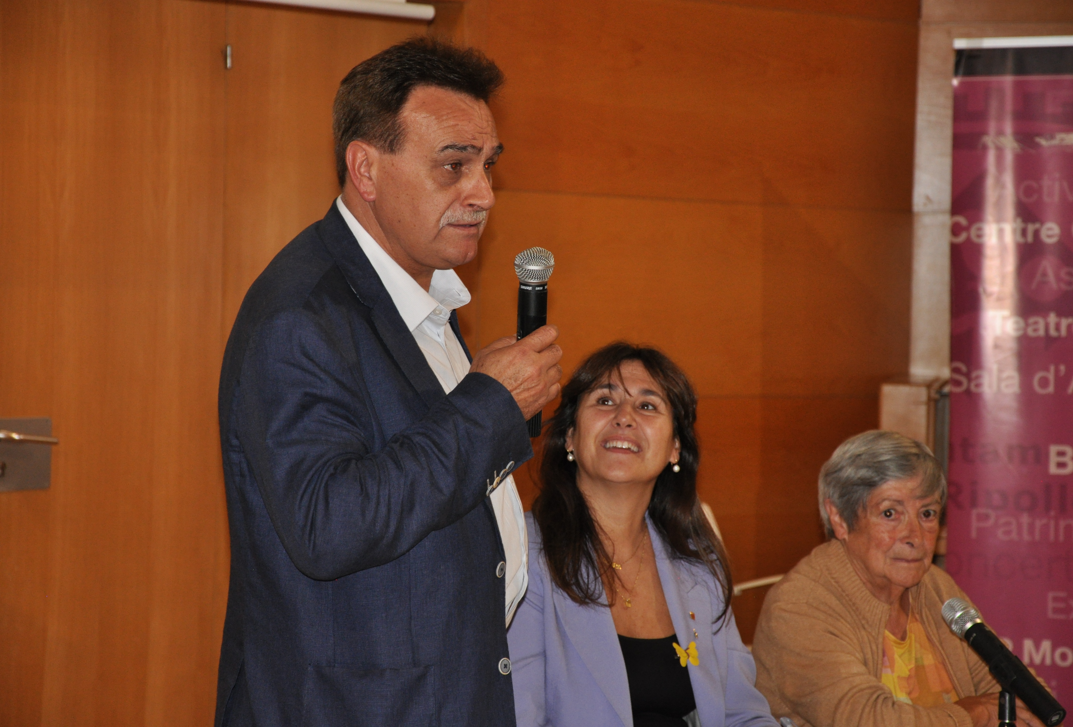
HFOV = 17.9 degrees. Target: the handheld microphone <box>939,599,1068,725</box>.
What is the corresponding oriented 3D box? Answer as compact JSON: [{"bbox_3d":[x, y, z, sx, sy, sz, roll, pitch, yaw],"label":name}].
[{"bbox_3d":[0.677,0.432,4.950,0.049,0.049,0.255,2,36,-44],"label":"handheld microphone"}]

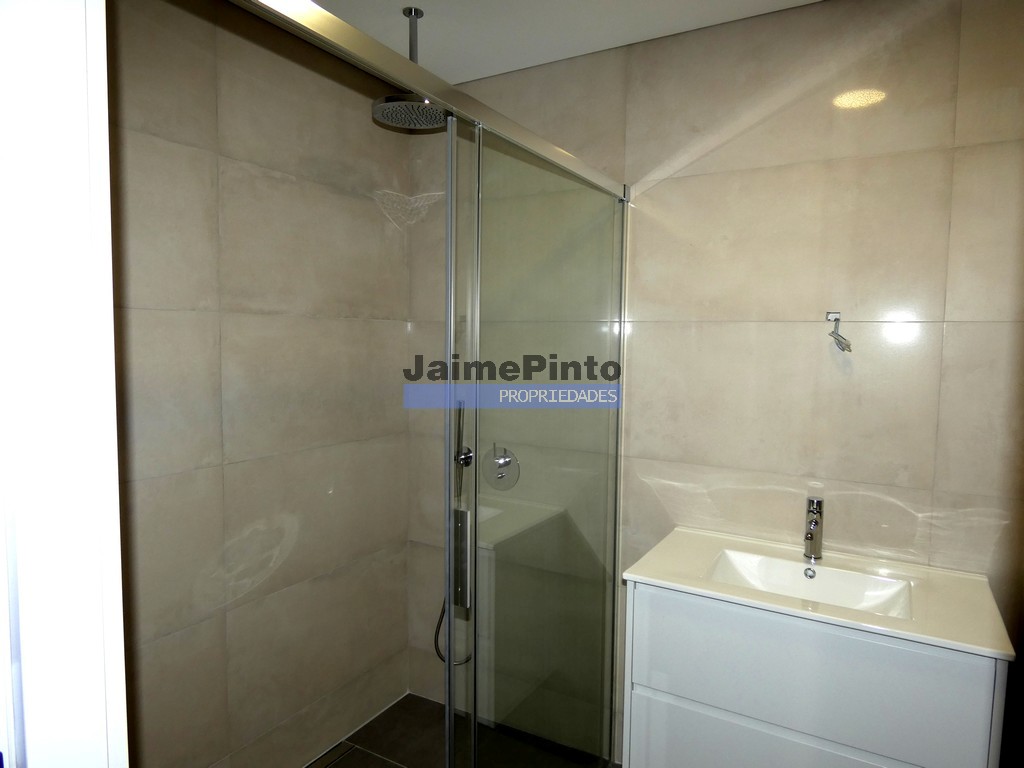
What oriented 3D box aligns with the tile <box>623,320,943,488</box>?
[{"bbox_3d":[0.746,0.039,1.871,0.895,0.450,0.010,3,4,30],"label":"tile"}]

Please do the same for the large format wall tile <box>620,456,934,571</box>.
[{"bbox_3d":[0.740,0.488,1.901,0.895,0.450,0.010,3,4,30],"label":"large format wall tile"}]

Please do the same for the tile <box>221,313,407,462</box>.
[{"bbox_3d":[-0.639,-0.006,2.190,0.010,0.450,0.850,3,5,30],"label":"tile"}]

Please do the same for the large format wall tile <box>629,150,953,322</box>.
[{"bbox_3d":[0.753,-0.410,1.841,0.895,0.450,0.010,3,4,30],"label":"large format wall tile"}]

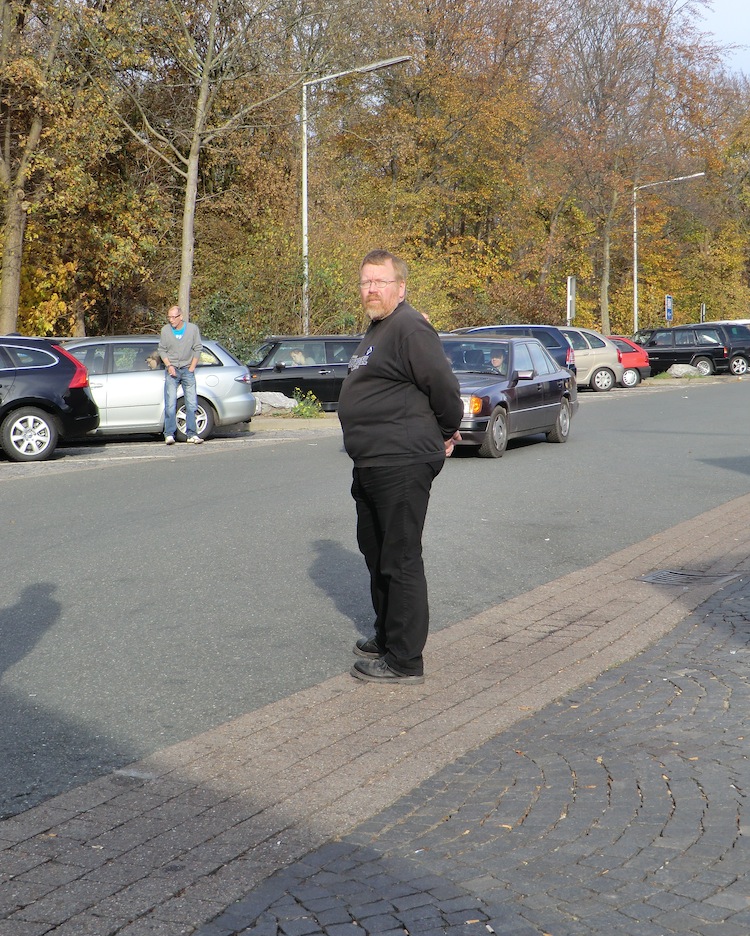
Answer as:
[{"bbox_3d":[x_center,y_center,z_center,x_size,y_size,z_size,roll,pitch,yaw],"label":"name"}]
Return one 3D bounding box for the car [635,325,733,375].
[{"bbox_3d":[9.850,-3.946,54.361,4.240,1.630,1.770,-1,5,-13],"label":"car"}]

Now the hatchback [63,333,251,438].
[{"bbox_3d":[-4.030,-1.105,21.684,4.680,1.470,1.780,-3,5,-28],"label":"hatchback"}]

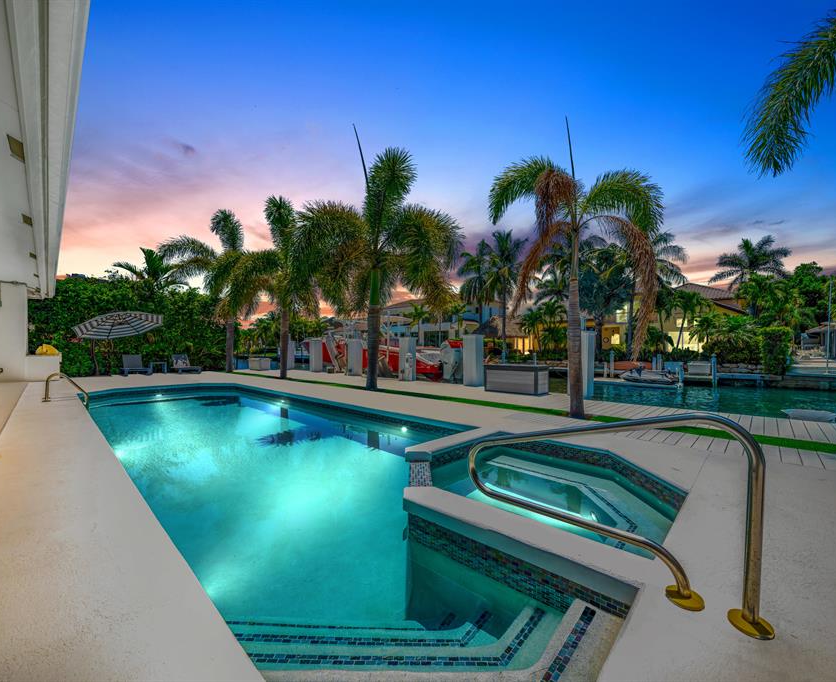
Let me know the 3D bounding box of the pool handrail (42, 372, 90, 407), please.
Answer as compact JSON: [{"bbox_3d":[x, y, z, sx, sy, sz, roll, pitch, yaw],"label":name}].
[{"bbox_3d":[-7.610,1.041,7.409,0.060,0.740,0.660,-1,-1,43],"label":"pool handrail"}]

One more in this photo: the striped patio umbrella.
[{"bbox_3d":[-11.360,0.100,12.900,2.600,2.500,2.500,1,-1,-44],"label":"striped patio umbrella"}]

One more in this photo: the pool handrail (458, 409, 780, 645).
[{"bbox_3d":[0.915,0.767,1.911,1.500,0.885,0.145,-1,-1,42],"label":"pool handrail"}]

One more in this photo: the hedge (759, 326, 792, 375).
[{"bbox_3d":[23.500,0.679,22.491,1.600,3.200,2.400,-1,-1,43],"label":"hedge"}]

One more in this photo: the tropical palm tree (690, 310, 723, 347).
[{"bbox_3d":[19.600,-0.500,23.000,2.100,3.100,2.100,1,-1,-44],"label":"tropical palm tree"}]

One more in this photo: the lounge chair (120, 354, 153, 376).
[{"bbox_3d":[-11.750,0.978,14.084,1.600,0.860,0.720,-1,-1,43],"label":"lounge chair"}]

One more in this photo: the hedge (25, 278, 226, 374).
[{"bbox_3d":[-11.800,-0.450,14.650,6.900,3.750,1.500,1,-1,-44],"label":"hedge"}]

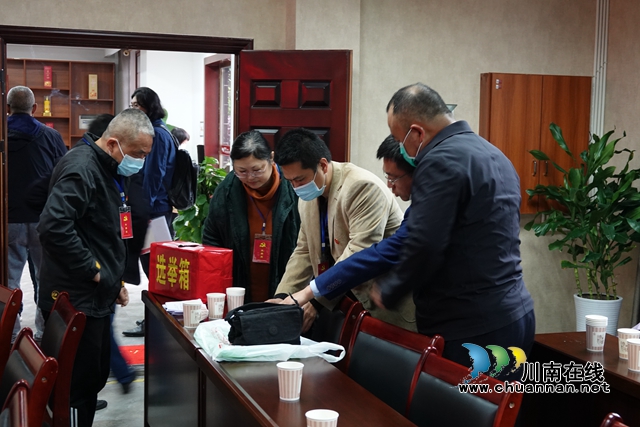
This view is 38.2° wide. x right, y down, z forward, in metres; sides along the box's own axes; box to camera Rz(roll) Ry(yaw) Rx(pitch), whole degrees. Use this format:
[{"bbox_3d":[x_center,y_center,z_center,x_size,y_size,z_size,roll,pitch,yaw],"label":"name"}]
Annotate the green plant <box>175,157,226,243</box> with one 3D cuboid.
[{"bbox_3d":[-0.868,0.179,6.845,0.460,1.200,0.460,1,4,0],"label":"green plant"}]

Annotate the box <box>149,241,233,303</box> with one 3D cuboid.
[{"bbox_3d":[-0.585,0.259,4.171,0.185,0.220,0.368,-3,6,-44],"label":"box"}]

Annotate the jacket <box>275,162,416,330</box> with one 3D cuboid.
[{"bbox_3d":[0.105,0.122,3.420,0.480,0.620,0.430,5,6,42],"label":"jacket"}]

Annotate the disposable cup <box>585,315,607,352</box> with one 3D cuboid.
[{"bbox_3d":[0.954,0.416,3.192,0.076,0.113,0.076,1,4,0],"label":"disposable cup"}]

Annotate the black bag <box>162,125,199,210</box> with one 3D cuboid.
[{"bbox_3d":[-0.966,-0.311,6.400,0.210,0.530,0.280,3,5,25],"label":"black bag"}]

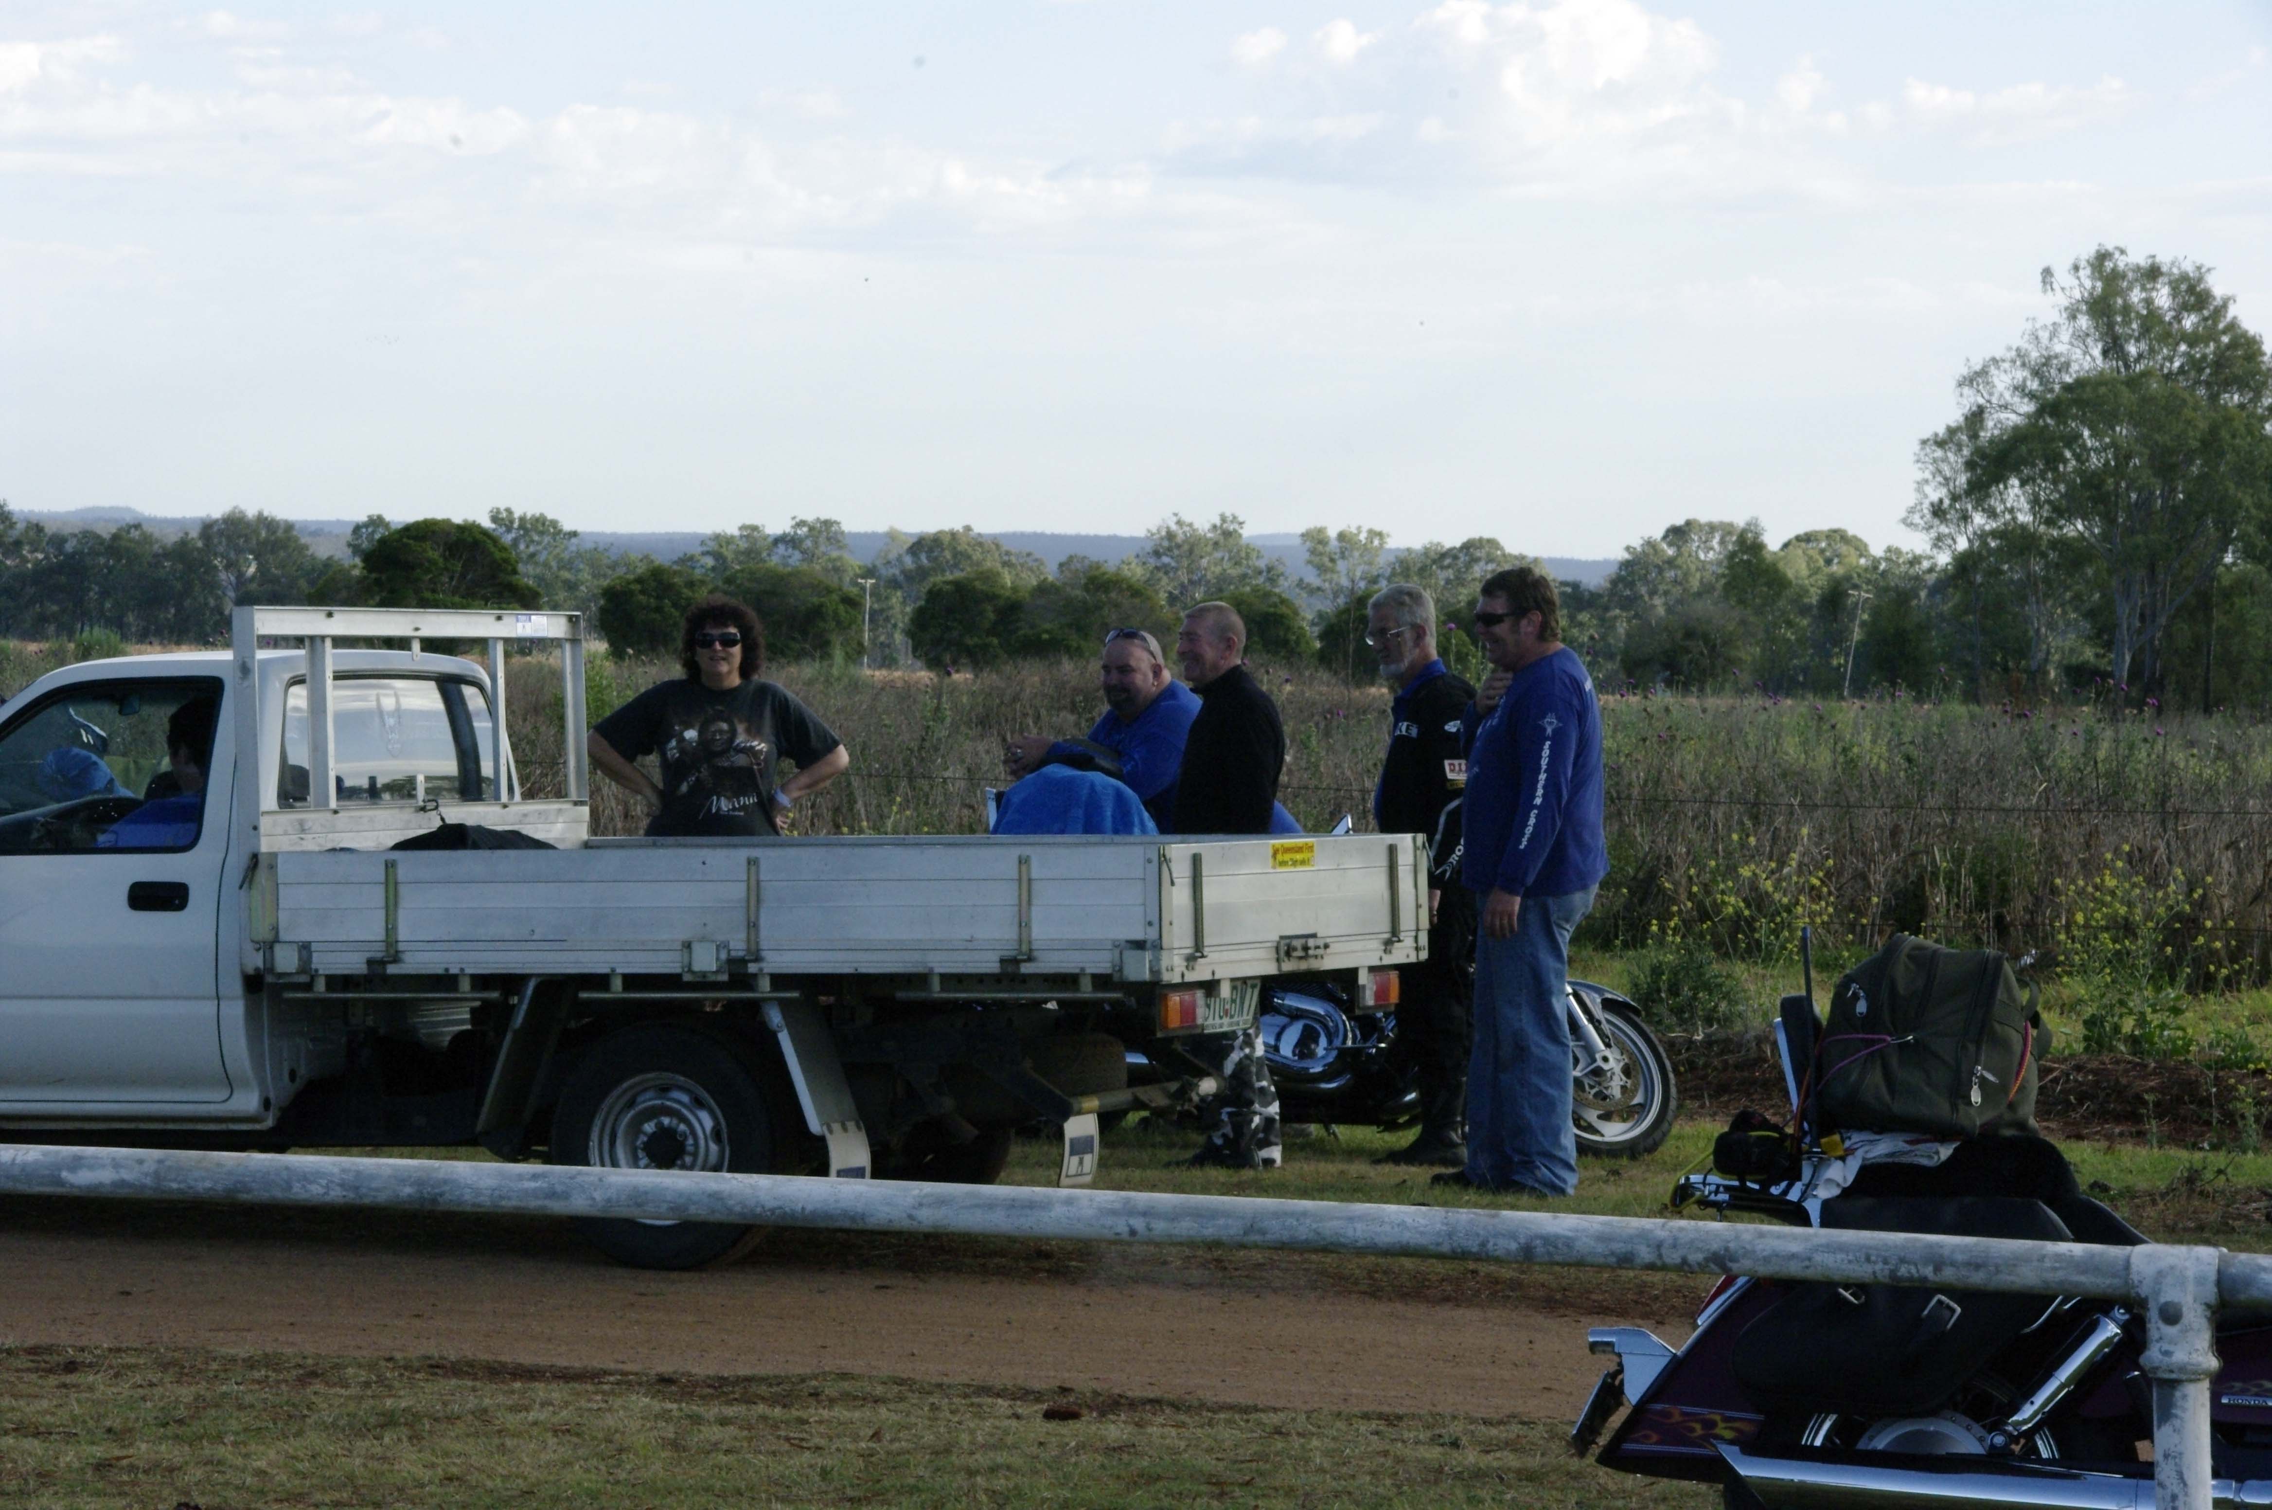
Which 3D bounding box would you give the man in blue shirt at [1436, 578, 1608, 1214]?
[{"bbox_3d":[1.095,0.355,22.800,0.410,1.780,0.550,-1,0,-8],"label":"man in blue shirt"}]

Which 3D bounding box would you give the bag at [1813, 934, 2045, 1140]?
[{"bbox_3d":[1.255,0.445,12.650,0.280,0.325,0.340,-1,0,17],"label":"bag"}]

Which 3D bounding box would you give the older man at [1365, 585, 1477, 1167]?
[{"bbox_3d":[0.885,0.360,23.800,0.360,1.720,0.530,-1,0,-13],"label":"older man"}]

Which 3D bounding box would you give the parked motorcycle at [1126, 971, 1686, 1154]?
[{"bbox_3d":[0.460,0.640,24.300,2.340,1.120,0.860,-1,0,12],"label":"parked motorcycle"}]

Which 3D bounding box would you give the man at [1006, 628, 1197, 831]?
[{"bbox_3d":[0.060,0.400,24.400,0.780,1.570,0.640,-1,0,-18],"label":"man"}]

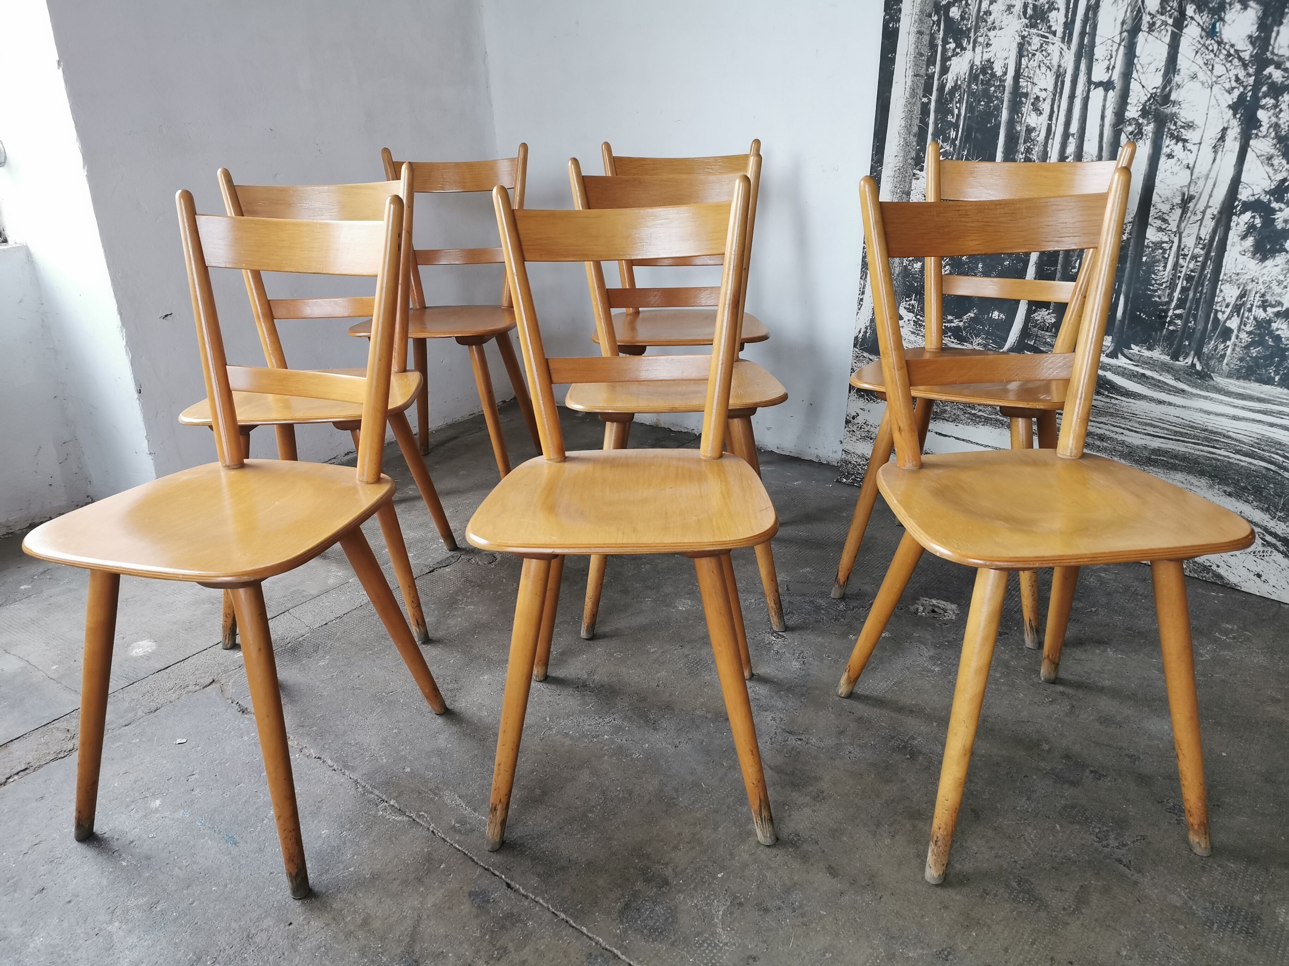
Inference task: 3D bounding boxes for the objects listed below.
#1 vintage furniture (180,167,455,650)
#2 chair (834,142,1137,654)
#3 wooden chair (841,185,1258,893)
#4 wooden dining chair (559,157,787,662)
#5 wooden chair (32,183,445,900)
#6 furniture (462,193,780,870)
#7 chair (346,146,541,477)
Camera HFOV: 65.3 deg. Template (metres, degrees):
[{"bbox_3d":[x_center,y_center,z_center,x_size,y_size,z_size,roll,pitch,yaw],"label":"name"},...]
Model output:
[{"bbox_3d":[-0.625,-0.161,1.948,0.410,0.840,0.453,-2,22,-1],"label":"vintage furniture"},{"bbox_3d":[0.641,-0.197,1.930,0.410,0.840,0.453,11,25,29],"label":"chair"},{"bbox_3d":[0.525,0.033,1.360,0.410,0.840,0.453,-4,22,-4],"label":"wooden chair"},{"bbox_3d":[0.059,-0.184,1.947,0.410,0.840,0.453,-2,22,0],"label":"wooden dining chair"},{"bbox_3d":[-0.569,0.053,1.405,0.410,0.840,0.453,5,23,18],"label":"wooden chair"},{"bbox_3d":[-0.024,0.027,1.422,0.410,0.840,0.453,-1,22,2],"label":"furniture"},{"bbox_3d":[-0.494,-0.398,2.534,0.410,0.840,0.453,0,22,6],"label":"chair"}]

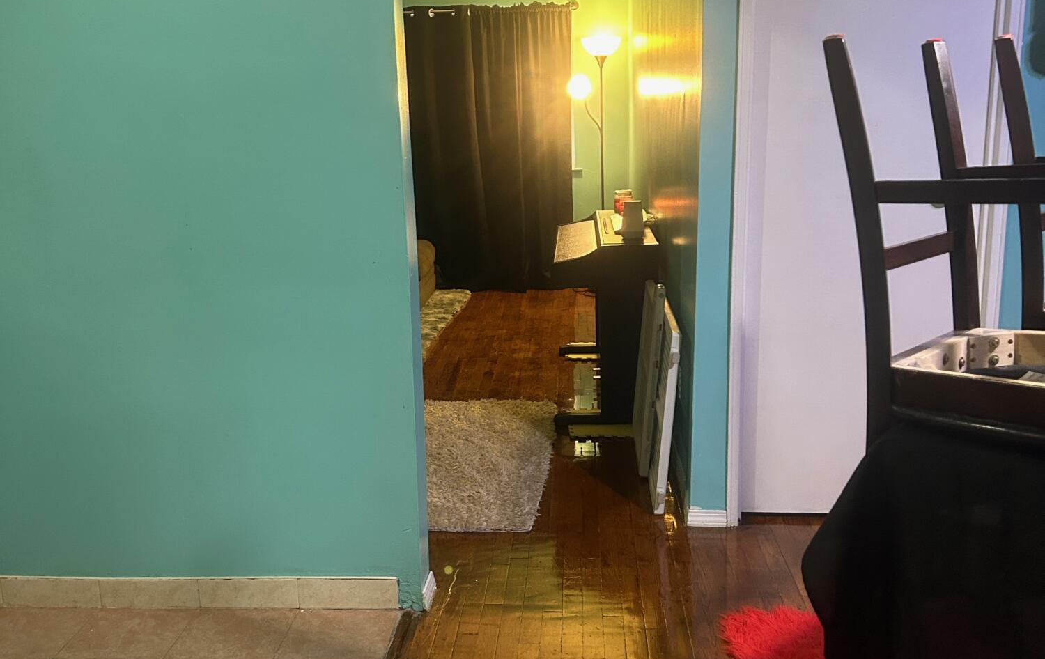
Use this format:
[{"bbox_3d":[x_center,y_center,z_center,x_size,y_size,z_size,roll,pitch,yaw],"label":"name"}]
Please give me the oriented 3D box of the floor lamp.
[{"bbox_3d":[0.508,-1.092,7.292,0.380,1.820,0.290,-1,13,4],"label":"floor lamp"}]

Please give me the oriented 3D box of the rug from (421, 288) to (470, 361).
[{"bbox_3d":[-1.183,-0.027,6.836,1.400,0.040,2.300,0,13,5],"label":"rug"}]

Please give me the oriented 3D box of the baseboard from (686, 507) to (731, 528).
[{"bbox_3d":[0.639,0.652,3.628,0.138,0.065,0.018,0,13,5],"label":"baseboard"}]

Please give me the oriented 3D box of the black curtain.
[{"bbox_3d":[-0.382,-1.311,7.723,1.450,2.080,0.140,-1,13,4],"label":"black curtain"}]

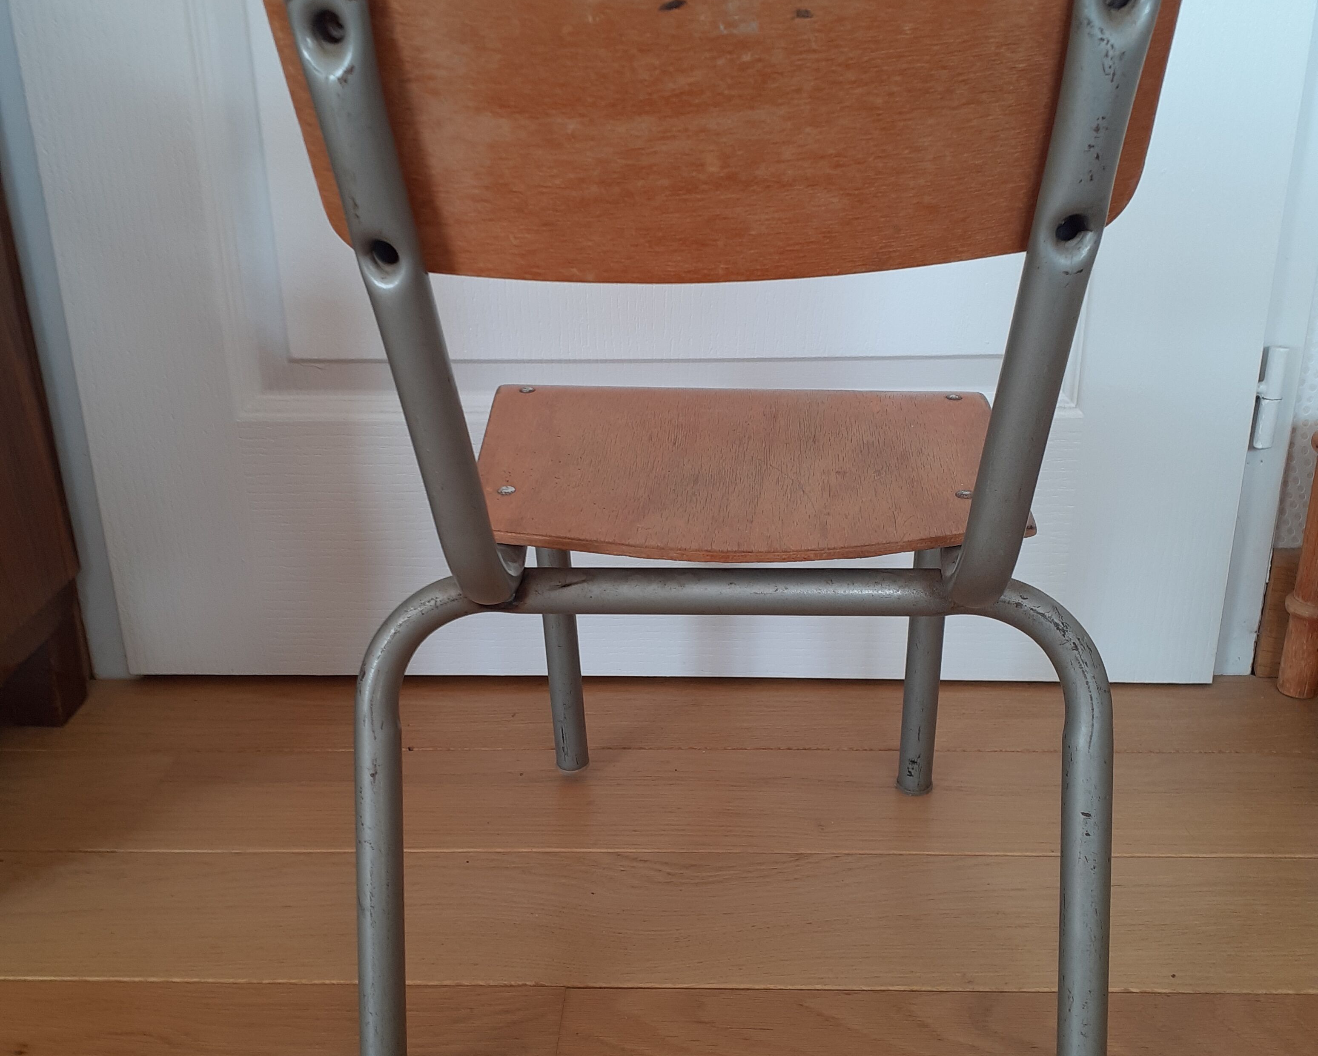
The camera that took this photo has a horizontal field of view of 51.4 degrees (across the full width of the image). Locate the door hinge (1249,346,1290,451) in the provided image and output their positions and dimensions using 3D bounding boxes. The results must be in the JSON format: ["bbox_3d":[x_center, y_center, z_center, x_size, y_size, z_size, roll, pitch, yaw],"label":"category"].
[{"bbox_3d":[0.431,-0.091,0.964,0.018,0.075,0.015,0,22,2],"label":"door hinge"}]

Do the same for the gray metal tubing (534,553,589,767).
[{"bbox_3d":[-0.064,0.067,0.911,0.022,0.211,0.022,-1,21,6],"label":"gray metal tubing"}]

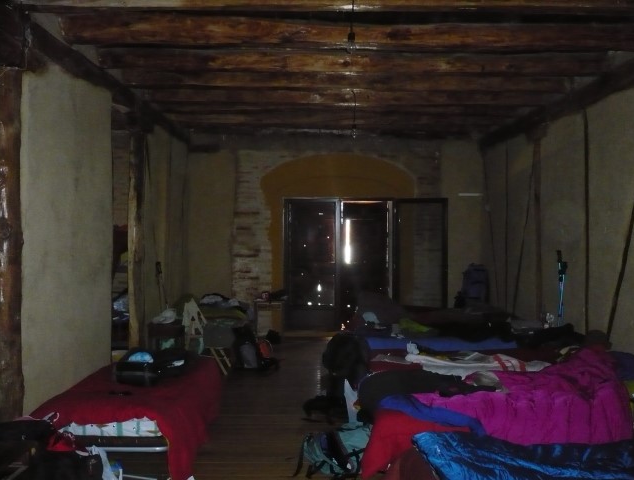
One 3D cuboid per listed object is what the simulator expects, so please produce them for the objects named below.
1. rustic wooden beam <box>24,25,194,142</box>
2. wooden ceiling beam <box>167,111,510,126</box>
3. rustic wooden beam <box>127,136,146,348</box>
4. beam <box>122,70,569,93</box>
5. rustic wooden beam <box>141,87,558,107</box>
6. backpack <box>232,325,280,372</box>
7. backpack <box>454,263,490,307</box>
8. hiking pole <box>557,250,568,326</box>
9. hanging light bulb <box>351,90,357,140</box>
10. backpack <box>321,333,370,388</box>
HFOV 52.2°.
[{"bbox_3d":[-1.830,-1.310,6.500,0.210,0.210,5.000,0,2,1],"label":"rustic wooden beam"},{"bbox_3d":[0.219,-1.514,8.100,4.200,0.170,0.170,0,2,1],"label":"wooden ceiling beam"},{"bbox_3d":[-1.771,0.123,6.350,0.150,2.350,0.150,0,2,1],"label":"rustic wooden beam"},{"bbox_3d":[0.262,-1.456,5.950,4.150,0.170,0.170,0,2,1],"label":"beam"},{"bbox_3d":[0.324,-1.475,6.650,4.250,0.170,0.170,0,2,1],"label":"rustic wooden beam"},{"bbox_3d":[-0.676,1.174,7.000,0.480,0.530,0.350,0,2,-14],"label":"backpack"},{"bbox_3d":[2.053,0.605,8.600,0.440,0.620,0.320,0,2,1],"label":"backpack"},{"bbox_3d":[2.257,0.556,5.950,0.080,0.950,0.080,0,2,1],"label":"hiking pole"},{"bbox_3d":[0.371,-1.251,6.400,0.060,0.490,0.060,0,2,1],"label":"hanging light bulb"},{"bbox_3d":[0.238,1.006,5.400,0.390,0.470,0.320,0,2,1],"label":"backpack"}]

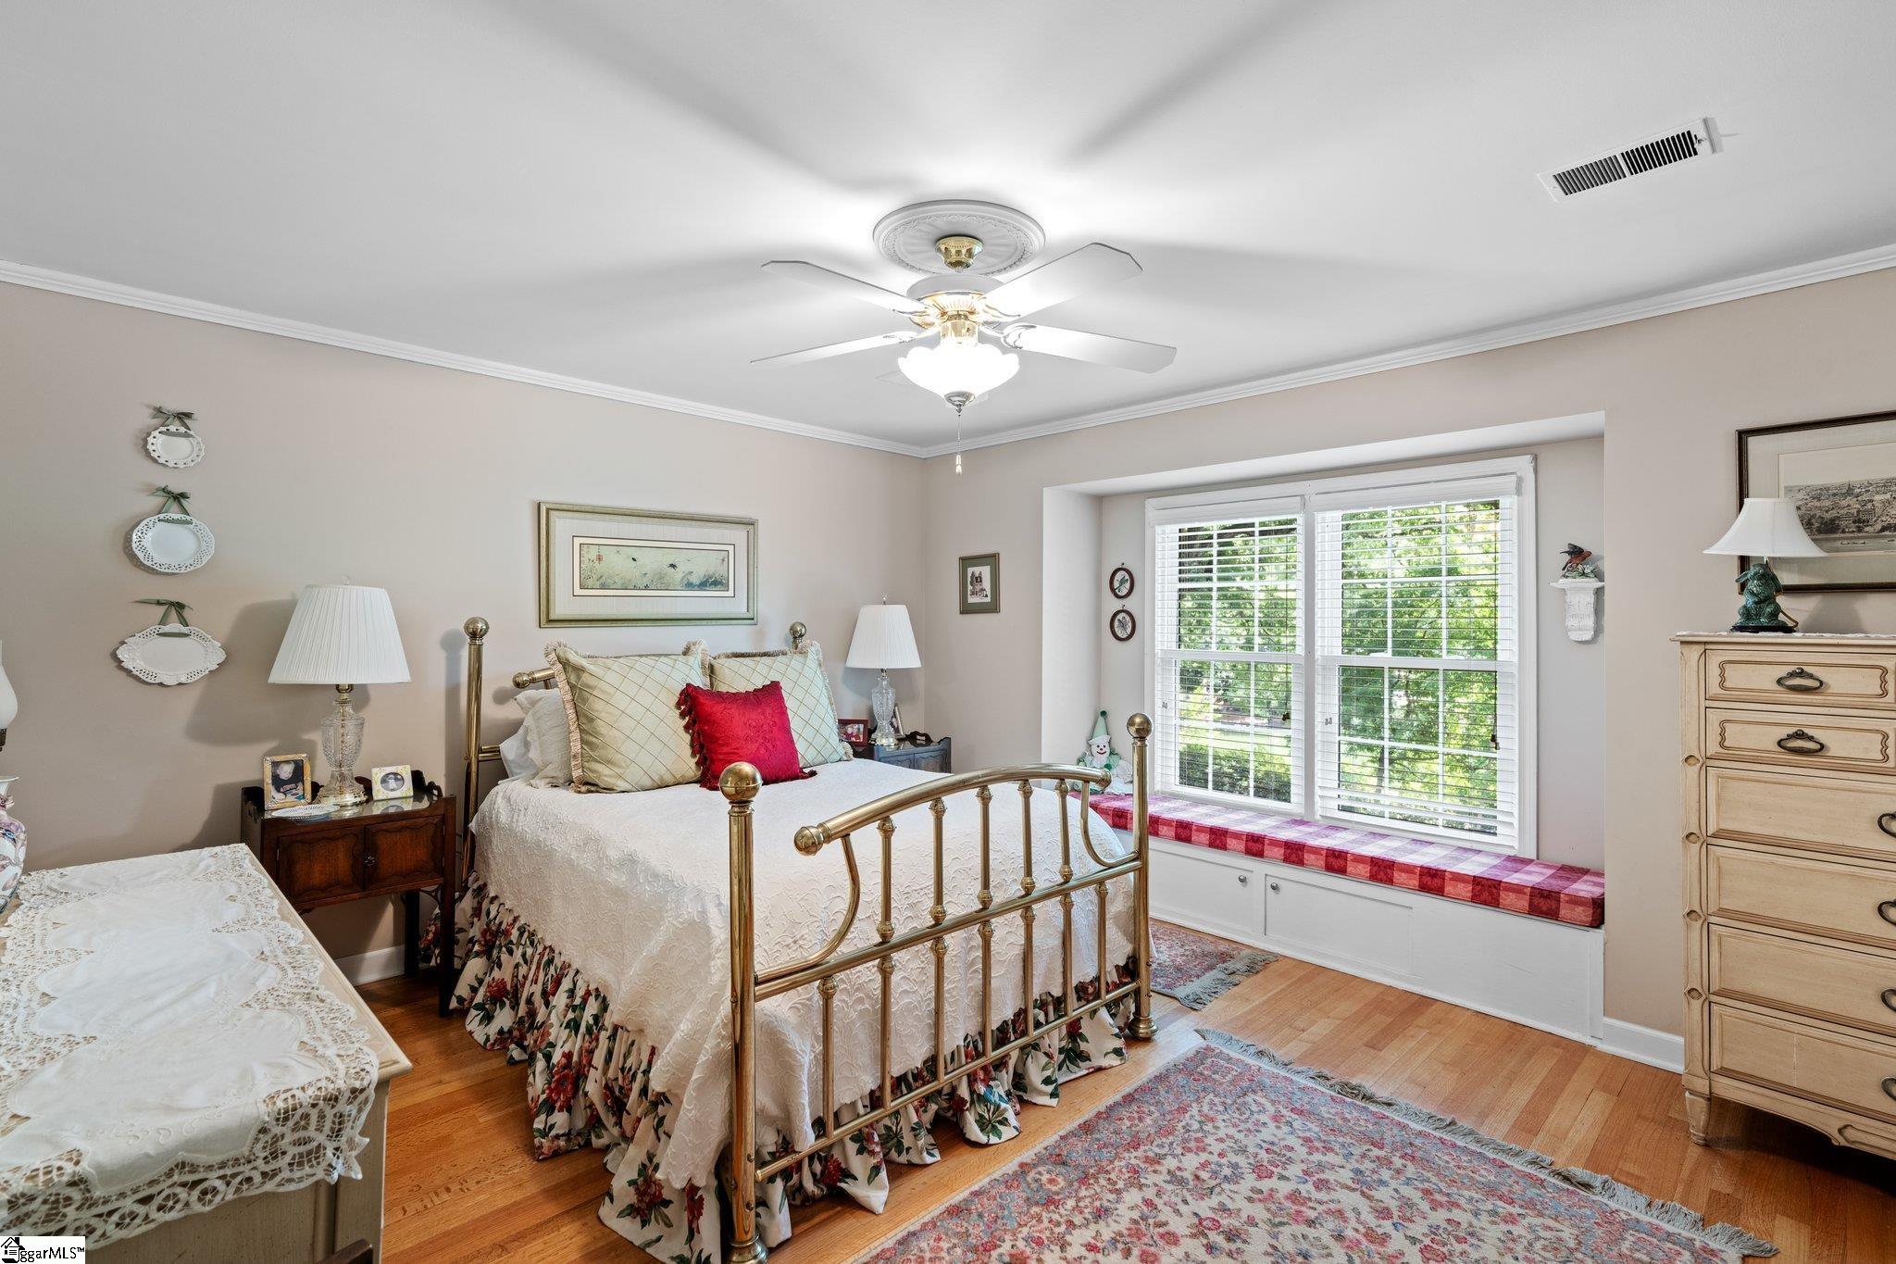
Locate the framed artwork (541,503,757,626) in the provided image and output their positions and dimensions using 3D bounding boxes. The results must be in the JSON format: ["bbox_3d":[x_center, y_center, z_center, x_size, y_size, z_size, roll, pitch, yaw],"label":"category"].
[{"bbox_3d":[-1.358,-0.293,3.956,1.059,0.537,0.030,0,1,-44],"label":"framed artwork"}]

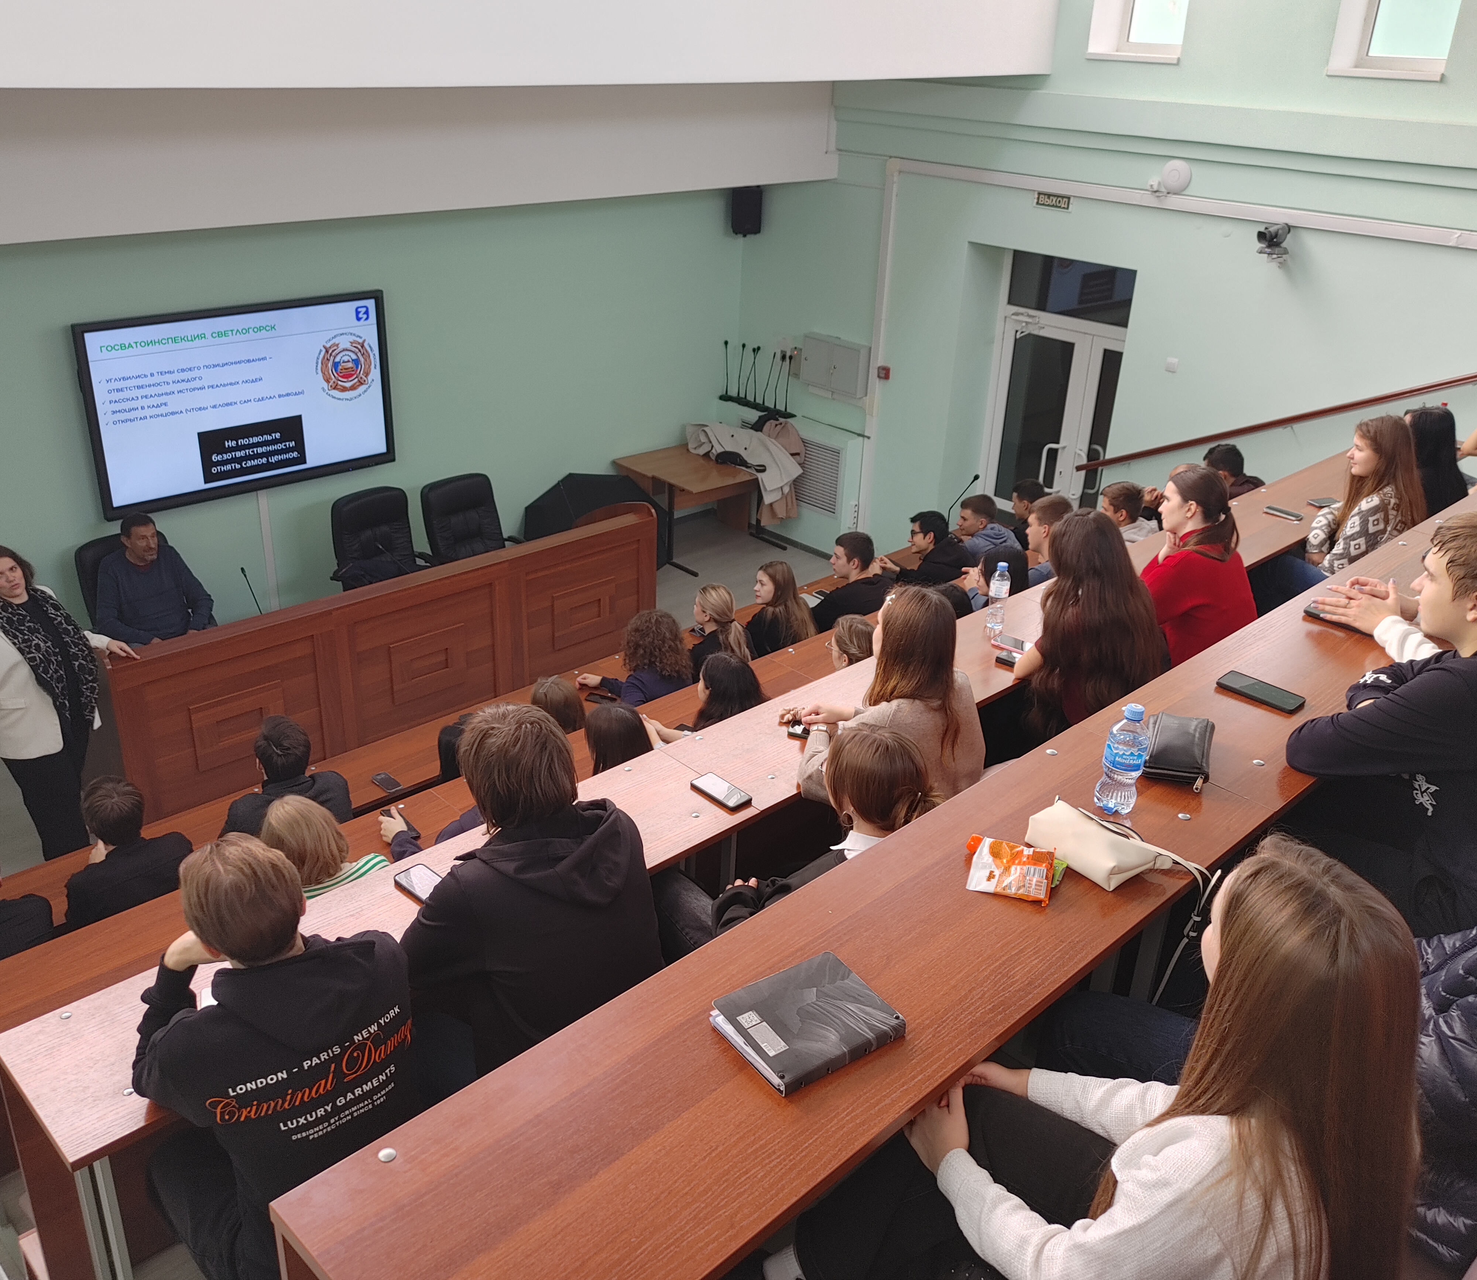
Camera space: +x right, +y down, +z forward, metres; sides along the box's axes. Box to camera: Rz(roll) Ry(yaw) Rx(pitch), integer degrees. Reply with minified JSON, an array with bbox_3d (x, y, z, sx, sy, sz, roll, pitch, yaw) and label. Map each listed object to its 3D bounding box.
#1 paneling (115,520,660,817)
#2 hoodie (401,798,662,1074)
[{"bbox_3d":[-1.681,0.089,6.785,3.140,0.950,0.240,-21,34,-40],"label":"paneling"},{"bbox_3d":[-0.410,0.659,2.569,0.510,0.620,0.520,-13,30,-30],"label":"hoodie"}]

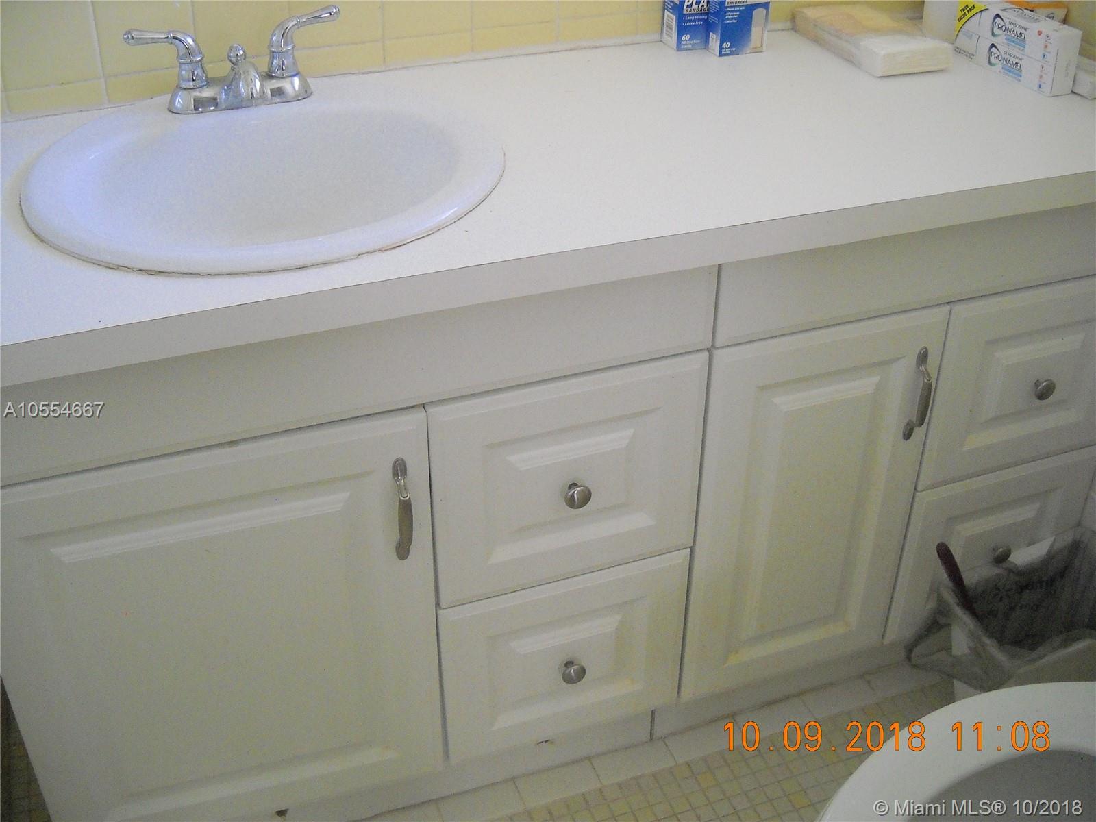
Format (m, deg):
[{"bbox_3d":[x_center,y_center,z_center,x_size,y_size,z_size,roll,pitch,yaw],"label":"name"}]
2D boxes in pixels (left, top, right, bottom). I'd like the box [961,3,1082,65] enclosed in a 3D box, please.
[{"bbox_3d":[0.564,-0.458,1.443,0.035,0.036,0.176,-13,36,-18],"label":"box"}]

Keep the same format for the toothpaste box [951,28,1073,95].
[{"bbox_3d":[0.564,-0.429,1.463,0.035,0.036,0.176,-13,36,-18],"label":"toothpaste box"}]

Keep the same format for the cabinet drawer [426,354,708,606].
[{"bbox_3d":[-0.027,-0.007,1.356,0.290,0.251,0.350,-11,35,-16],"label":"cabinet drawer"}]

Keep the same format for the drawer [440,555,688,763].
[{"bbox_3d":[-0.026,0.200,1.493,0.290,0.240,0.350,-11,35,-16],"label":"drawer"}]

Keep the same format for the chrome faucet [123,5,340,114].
[{"bbox_3d":[-0.340,-0.382,1.334,0.244,0.086,0.132,-11,35,-16],"label":"chrome faucet"}]

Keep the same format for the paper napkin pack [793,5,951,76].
[{"bbox_3d":[0.414,-0.479,1.546,0.105,0.028,0.207,-11,35,-16],"label":"paper napkin pack"}]

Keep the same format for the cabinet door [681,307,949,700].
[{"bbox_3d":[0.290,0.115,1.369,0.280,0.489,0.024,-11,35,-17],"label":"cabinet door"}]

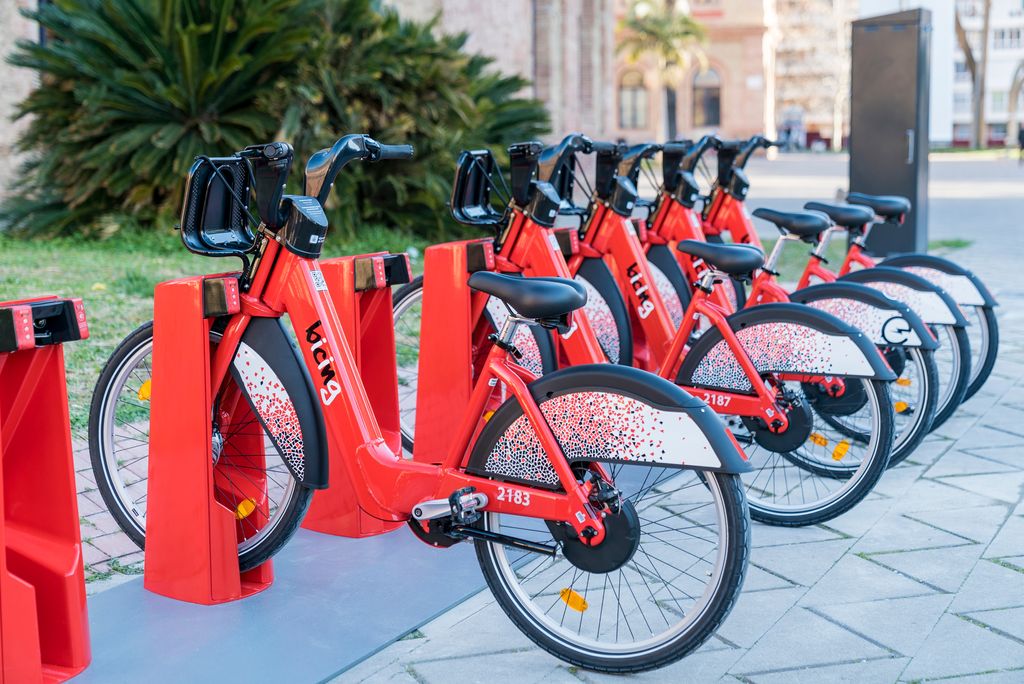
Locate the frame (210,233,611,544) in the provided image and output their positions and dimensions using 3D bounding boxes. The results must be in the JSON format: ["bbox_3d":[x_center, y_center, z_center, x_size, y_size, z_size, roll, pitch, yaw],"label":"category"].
[{"bbox_3d":[-0.260,0.083,3.835,1.167,0.667,0.172,3,8,30],"label":"frame"}]

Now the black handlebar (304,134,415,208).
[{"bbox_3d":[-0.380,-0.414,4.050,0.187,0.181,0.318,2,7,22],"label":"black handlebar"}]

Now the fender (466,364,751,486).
[{"bbox_3d":[0.196,0.178,3.582,0.678,0.276,0.101,3,8,30],"label":"fender"}]

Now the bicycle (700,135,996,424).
[{"bbox_3d":[1.200,-0.302,7.208,1.788,1.170,0.677,3,8,30],"label":"bicycle"}]

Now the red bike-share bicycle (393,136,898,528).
[{"bbox_3d":[0.310,-0.058,5.194,1.788,1.170,0.677,3,8,30],"label":"red bike-share bicycle"}]

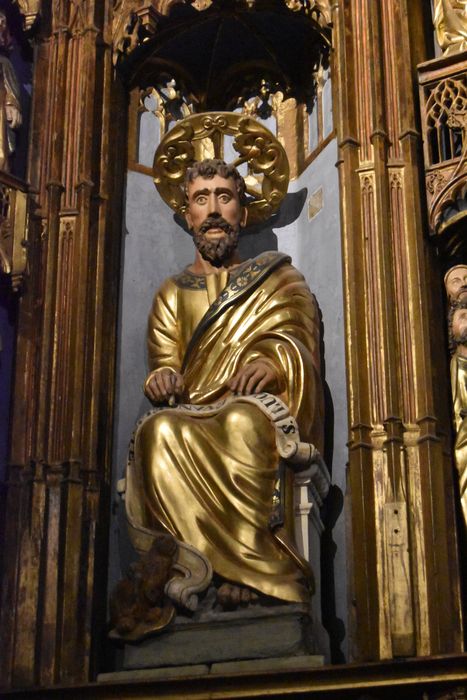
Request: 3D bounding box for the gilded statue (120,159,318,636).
[{"bbox_3d":[-0.049,0.124,5.068,0.704,1.859,0.627,-8,-25,17],"label":"gilded statue"}]

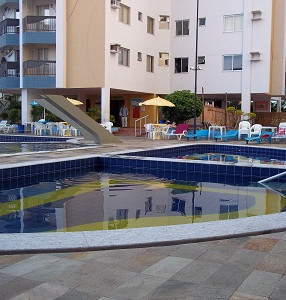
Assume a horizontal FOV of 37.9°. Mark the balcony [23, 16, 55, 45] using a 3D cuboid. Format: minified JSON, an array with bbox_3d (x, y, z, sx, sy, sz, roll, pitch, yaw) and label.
[{"bbox_3d":[-6.426,-7.554,26.696,2.200,1.720,1.250,1,4,5],"label":"balcony"}]

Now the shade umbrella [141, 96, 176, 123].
[{"bbox_3d":[0.759,-1.569,20.500,1.750,2.120,1.750,1,4,0],"label":"shade umbrella"}]

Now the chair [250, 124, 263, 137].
[{"bbox_3d":[5.663,-0.878,20.700,0.580,0.820,0.580,4,5,37],"label":"chair"}]

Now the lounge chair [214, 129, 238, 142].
[{"bbox_3d":[4.220,-0.722,21.173,0.620,0.550,1.650,3,5,27],"label":"lounge chair"}]

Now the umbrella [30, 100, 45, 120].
[{"bbox_3d":[-5.665,-1.939,24.000,1.750,2.200,1.750,0,4,-13],"label":"umbrella"}]

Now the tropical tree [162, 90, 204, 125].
[{"bbox_3d":[2.453,-2.560,26.087,2.550,2.350,2.500,1,4,0],"label":"tropical tree"}]

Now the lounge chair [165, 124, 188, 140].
[{"bbox_3d":[1.627,-0.855,20.200,0.680,0.780,1.500,4,5,37],"label":"lounge chair"}]

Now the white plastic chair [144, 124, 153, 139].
[{"bbox_3d":[0.301,-0.993,21.600,0.550,0.800,0.550,4,6,41],"label":"white plastic chair"}]

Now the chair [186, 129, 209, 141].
[{"bbox_3d":[2.807,-0.742,21.178,0.620,0.550,1.650,3,5,27],"label":"chair"}]

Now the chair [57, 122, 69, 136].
[{"bbox_3d":[-4.492,-1.172,23.300,0.570,0.800,0.560,3,5,32],"label":"chair"}]

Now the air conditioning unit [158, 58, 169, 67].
[{"bbox_3d":[1.533,-6.527,31.100,0.720,0.540,0.550,-1,5,-25],"label":"air conditioning unit"}]

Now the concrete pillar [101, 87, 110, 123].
[{"bbox_3d":[-2.304,-2.358,25.700,0.320,2.850,0.450,3,5,28],"label":"concrete pillar"}]

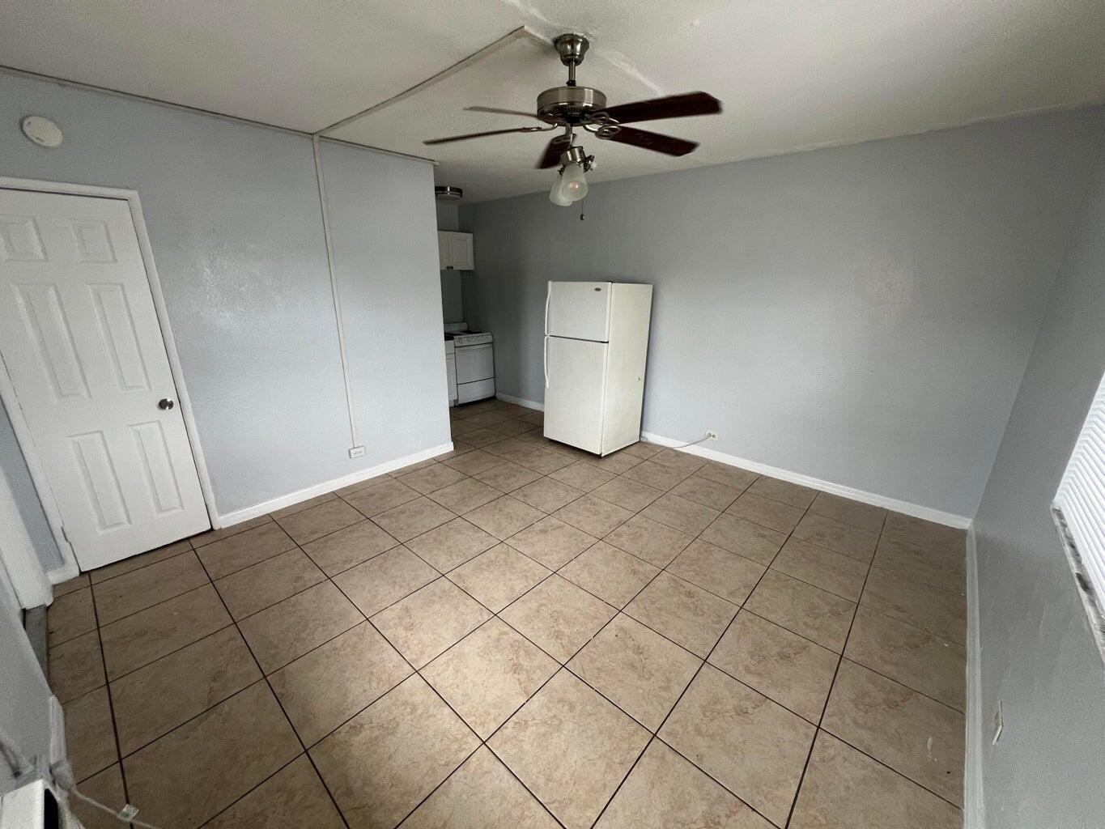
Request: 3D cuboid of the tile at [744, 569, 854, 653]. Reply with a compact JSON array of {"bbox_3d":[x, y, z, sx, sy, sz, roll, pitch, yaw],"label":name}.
[{"bbox_3d":[1.320,1.020,2.207,0.452,0.010,0.452,15,22,40],"label":"tile"}]

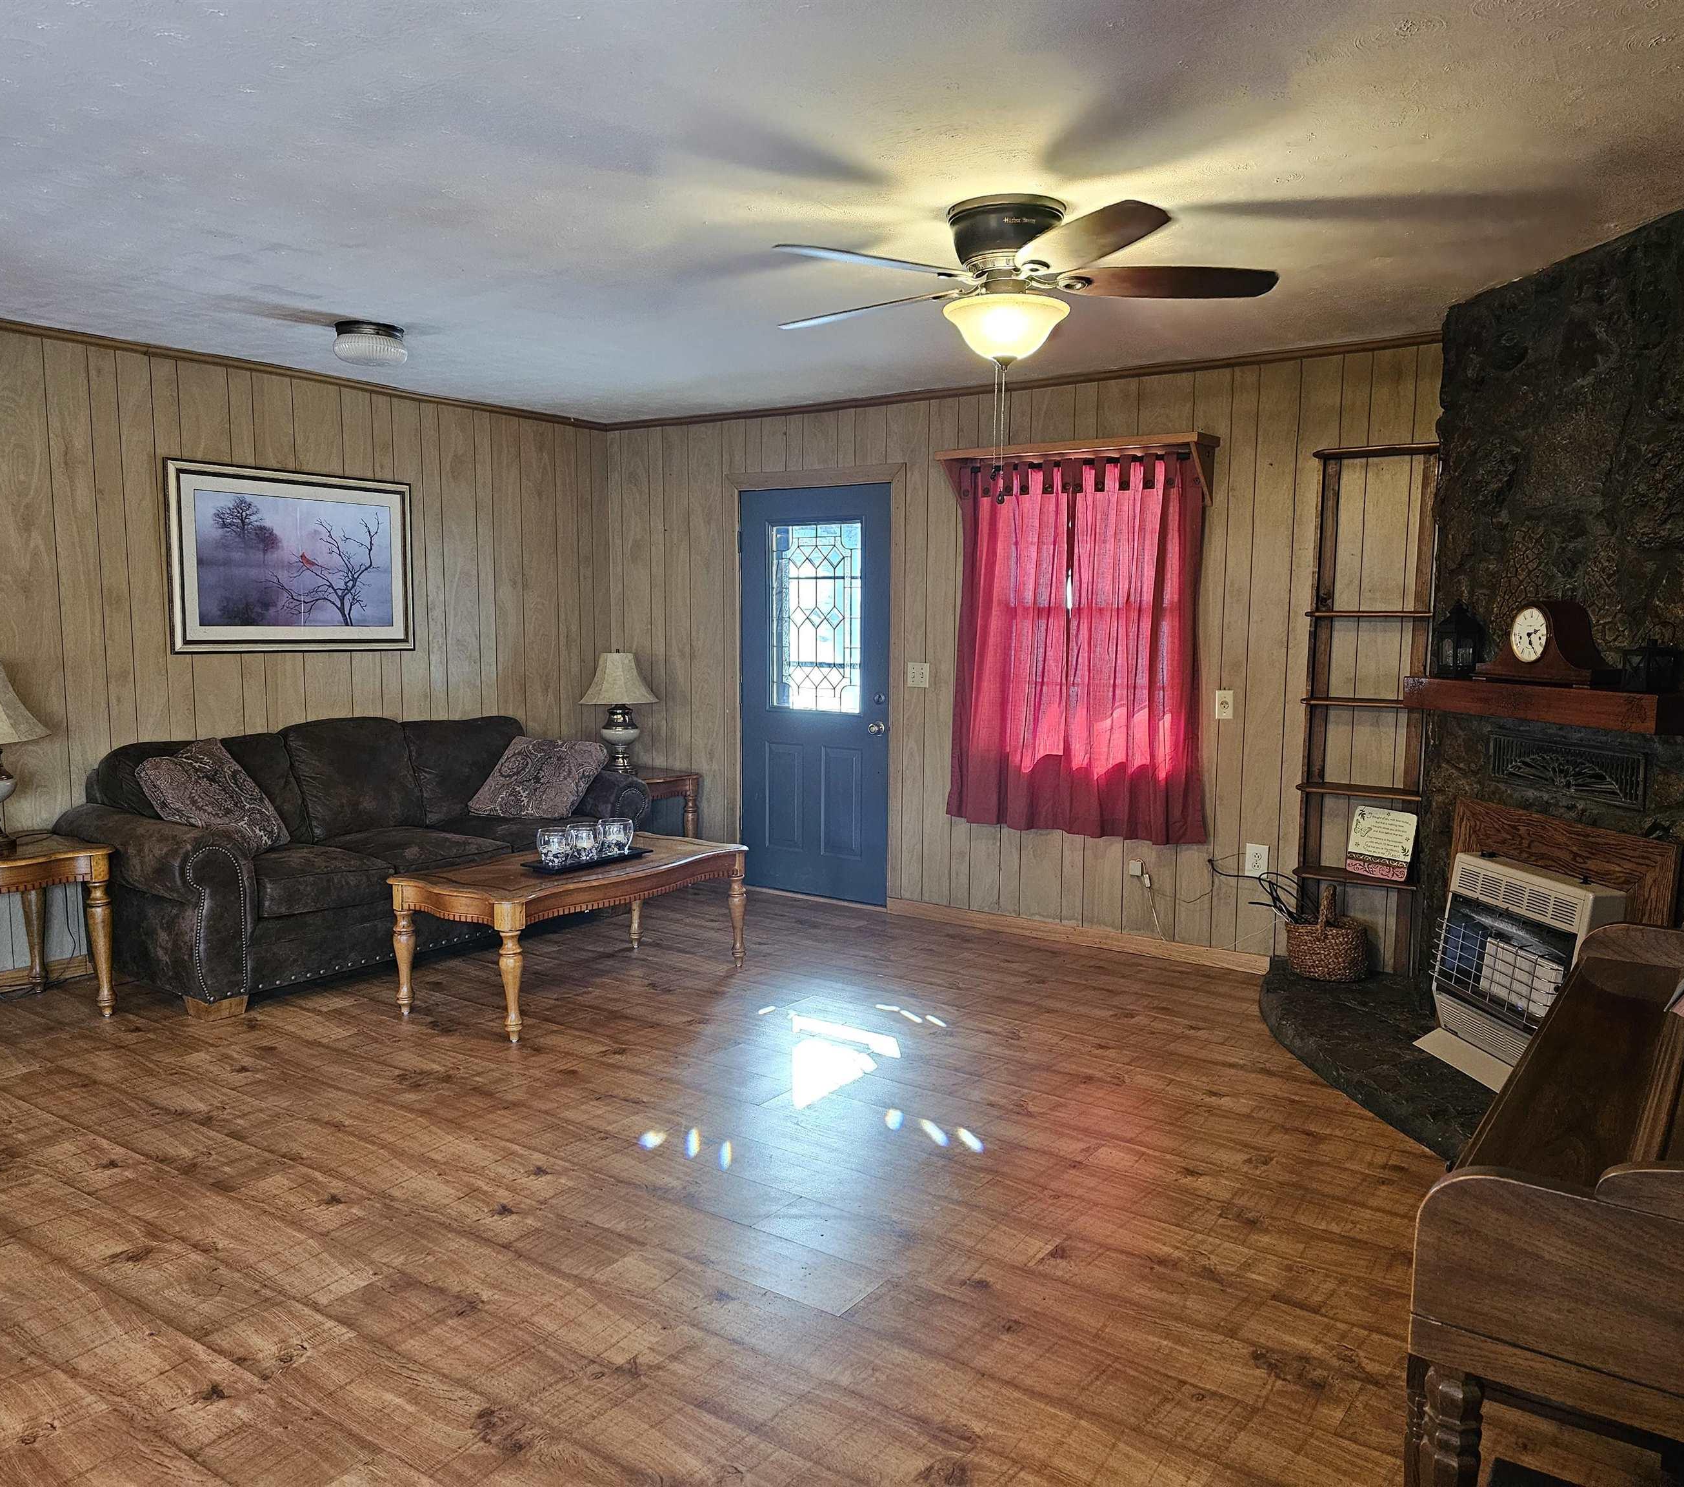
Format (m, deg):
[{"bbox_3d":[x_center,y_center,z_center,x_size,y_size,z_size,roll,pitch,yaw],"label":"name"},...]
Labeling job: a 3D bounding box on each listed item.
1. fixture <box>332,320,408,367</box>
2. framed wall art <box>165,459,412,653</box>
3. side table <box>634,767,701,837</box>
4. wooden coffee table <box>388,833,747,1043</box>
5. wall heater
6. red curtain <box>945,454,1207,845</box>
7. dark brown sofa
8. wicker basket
[{"bbox_3d":[-1.738,-1.462,4.851,0.257,0.130,0.257,0,5,0],"label":"fixture"},{"bbox_3d":[-2.348,-0.784,5.731,0.040,0.775,1.160,4,6,35],"label":"framed wall art"},{"bbox_3d":[-1.196,0.454,6.949,0.630,0.593,0.610,4,6,35],"label":"side table"},{"bbox_3d":[-0.969,0.693,4.960,0.640,0.485,1.270,4,6,35],"label":"wooden coffee table"},{"bbox_3d":[2.042,0.678,3.997,0.217,0.577,0.630,0,5,-8],"label":"wall heater"},{"bbox_3d":[0.978,-0.414,5.620,1.180,1.580,0.100,4,6,35],"label":"red curtain"},{"bbox_3d":[-1.920,0.383,5.605,0.910,0.970,2.280,4,6,35],"label":"dark brown sofa"},{"bbox_3d":[1.821,0.700,4.949,0.290,0.350,0.280,4,6,35],"label":"wicker basket"}]

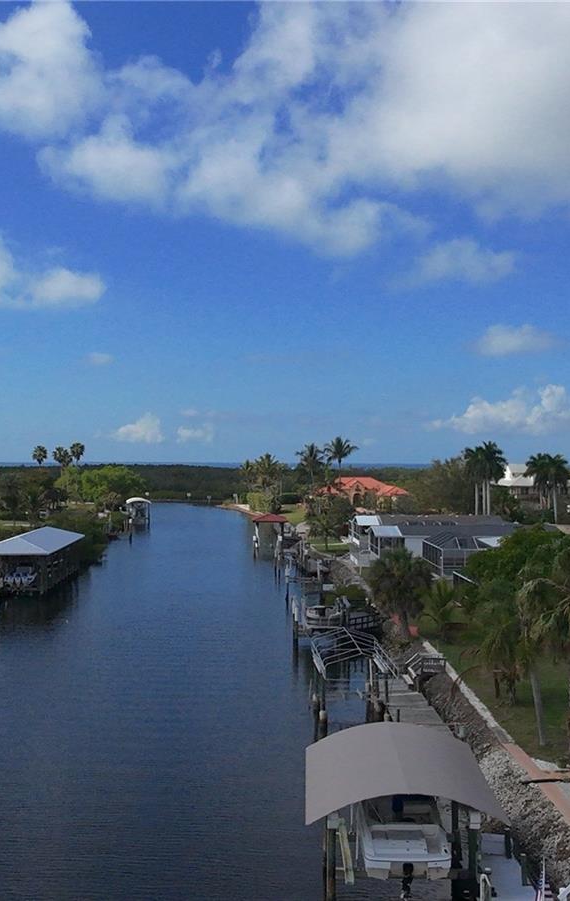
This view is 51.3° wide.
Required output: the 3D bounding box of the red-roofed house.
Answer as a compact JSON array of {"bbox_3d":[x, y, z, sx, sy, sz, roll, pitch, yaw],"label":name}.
[{"bbox_3d":[19.157,10.266,145.765,21.500,7.500,17.000,0,-1,6],"label":"red-roofed house"}]

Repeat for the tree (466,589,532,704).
[{"bbox_3d":[9.488,8.759,26.343,2.900,4.970,2.900,0,-1,-2],"label":"tree"}]

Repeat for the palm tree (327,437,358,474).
[{"bbox_3d":[12.582,5.515,130.000,6.700,17.300,6.700,0,-1,0],"label":"palm tree"}]

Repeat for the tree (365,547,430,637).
[{"bbox_3d":[7.575,9.281,39.335,4.430,5.810,4.430,0,-1,0],"label":"tree"}]

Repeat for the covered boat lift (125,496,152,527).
[{"bbox_3d":[-28.849,11.960,116.726,3.900,5.600,8.000,0,-1,-2],"label":"covered boat lift"}]

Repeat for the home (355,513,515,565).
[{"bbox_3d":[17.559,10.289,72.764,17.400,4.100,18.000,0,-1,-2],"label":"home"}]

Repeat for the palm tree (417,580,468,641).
[{"bbox_3d":[10.206,10.374,38.500,3.300,3.900,3.300,0,-1,0],"label":"palm tree"}]

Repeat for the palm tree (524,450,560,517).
[{"bbox_3d":[51.424,6.888,118.848,6.200,13.280,6.200,0,-1,-2],"label":"palm tree"}]

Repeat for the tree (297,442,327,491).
[{"bbox_3d":[5.880,6.131,130.000,6.400,16.000,6.400,0,-1,0],"label":"tree"}]

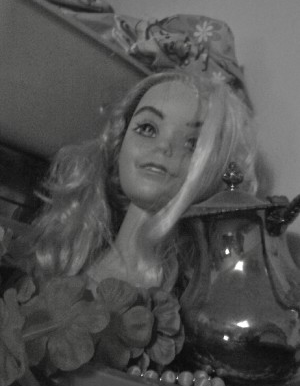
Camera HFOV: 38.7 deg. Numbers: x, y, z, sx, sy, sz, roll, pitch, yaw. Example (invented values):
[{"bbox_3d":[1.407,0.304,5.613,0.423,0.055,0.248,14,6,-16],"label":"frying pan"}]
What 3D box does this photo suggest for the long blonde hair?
[{"bbox_3d":[-0.008,-0.019,0.455,0.215,0.228,0.160,14,-12,-13],"label":"long blonde hair"}]

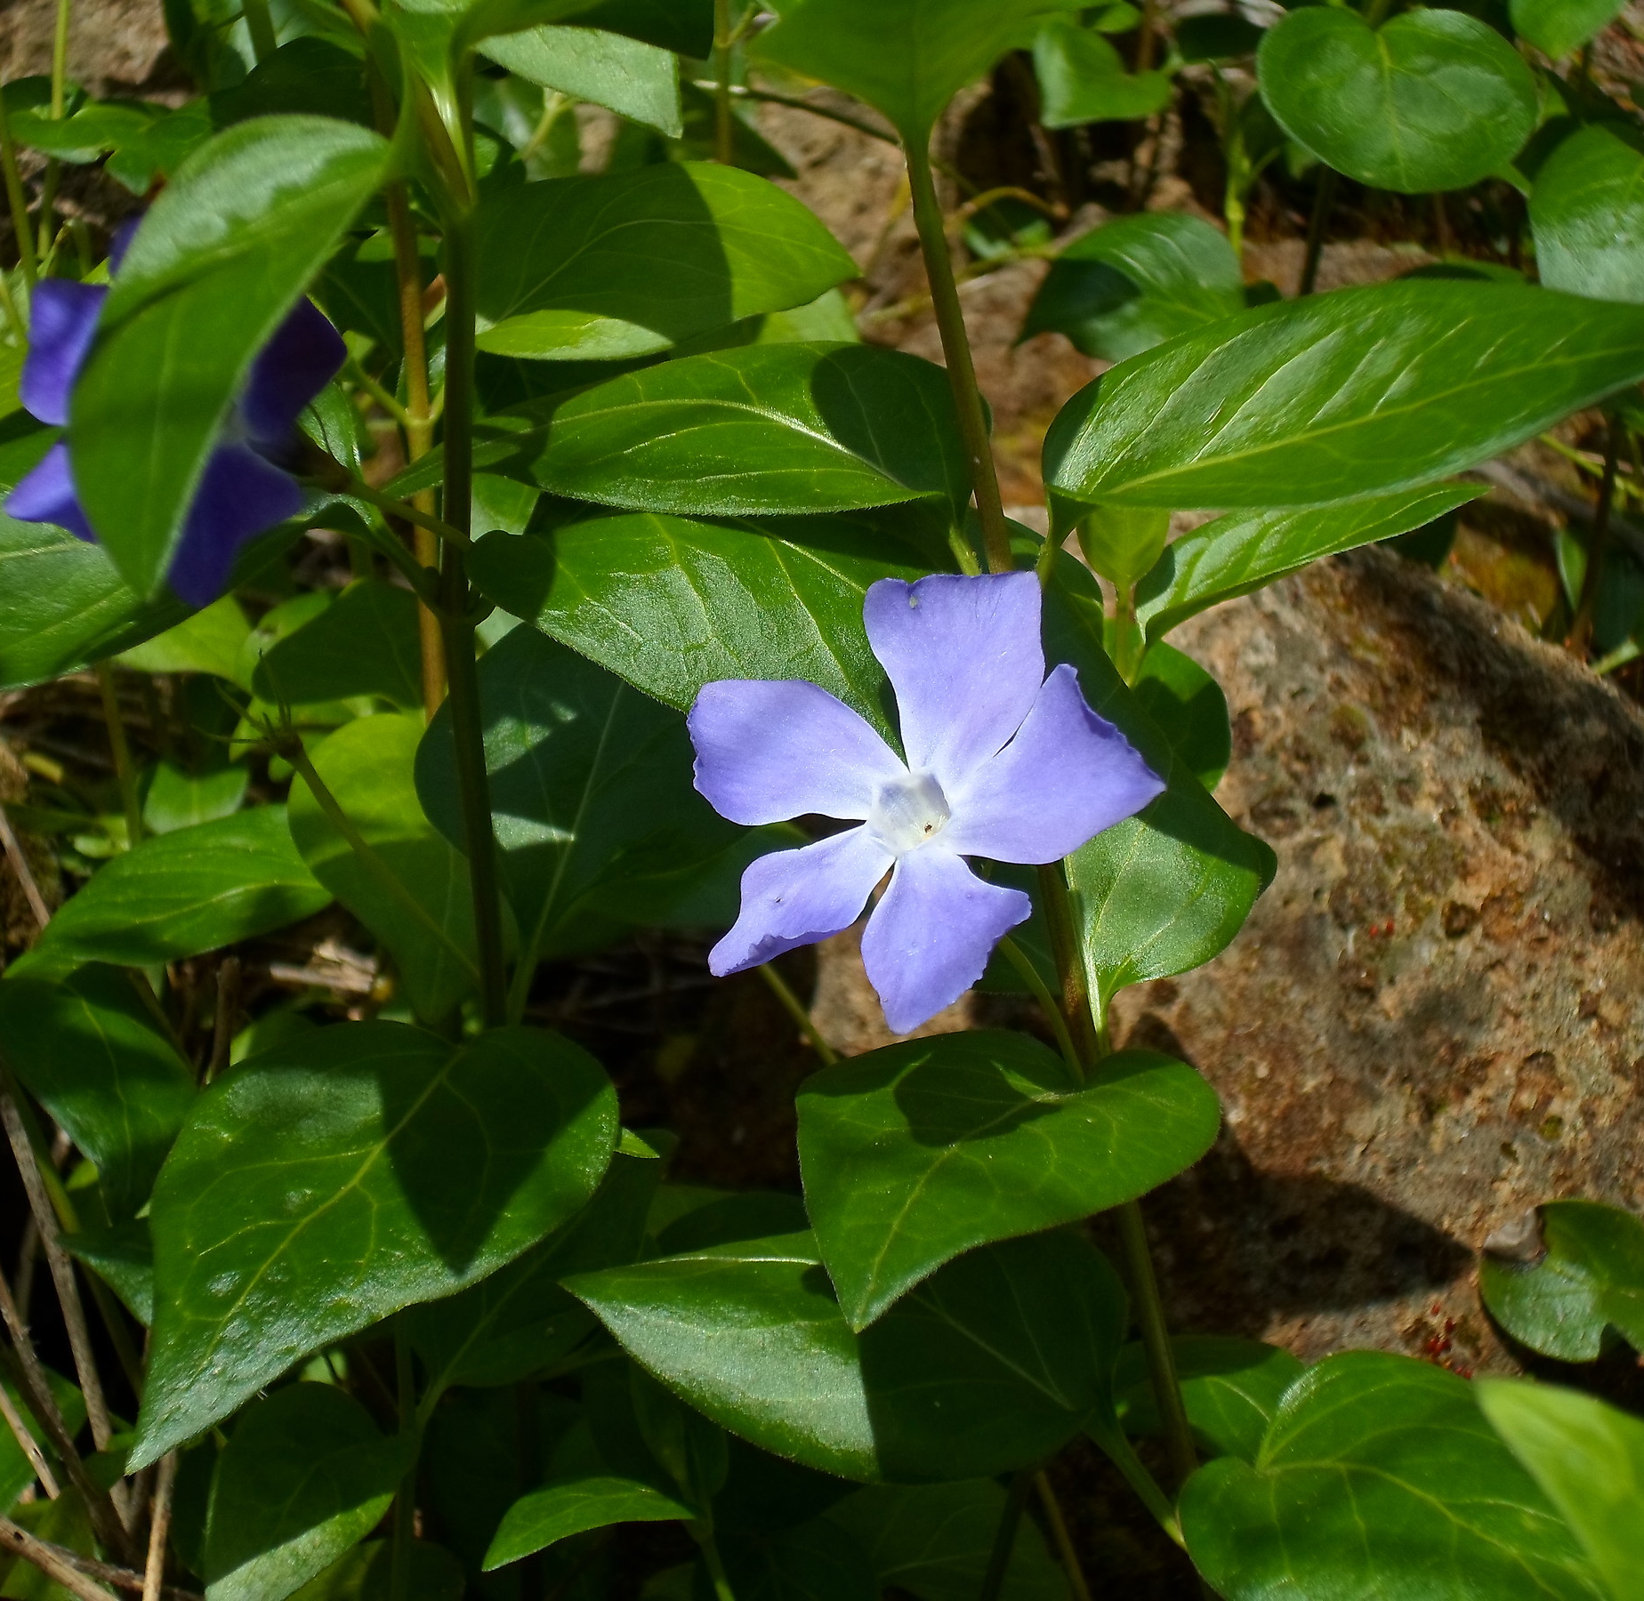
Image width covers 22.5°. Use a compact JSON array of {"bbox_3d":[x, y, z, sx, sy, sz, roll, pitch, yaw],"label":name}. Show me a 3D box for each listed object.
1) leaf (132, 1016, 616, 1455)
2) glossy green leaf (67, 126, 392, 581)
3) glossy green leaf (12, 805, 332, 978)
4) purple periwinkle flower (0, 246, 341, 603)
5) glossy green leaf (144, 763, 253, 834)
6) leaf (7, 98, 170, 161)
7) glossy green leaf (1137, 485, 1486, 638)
[{"bbox_3d":[-0.049,0.043,0.407,0.041,0.011,0.059,25,63,21],"label":"leaf"},{"bbox_3d":[-0.058,-0.043,0.395,0.021,0.011,0.049,16,68,35],"label":"glossy green leaf"},{"bbox_3d":[-0.077,0.011,0.495,0.044,0.009,0.023,-13,39,-9],"label":"glossy green leaf"},{"bbox_3d":[-0.072,-0.043,0.465,0.042,0.042,0.018,25,1,33],"label":"purple periwinkle flower"},{"bbox_3d":[-0.083,0.001,0.550,0.014,0.005,0.015,-5,60,-3],"label":"glossy green leaf"},{"bbox_3d":[-0.108,-0.098,0.611,0.025,0.008,0.023,-5,32,-7],"label":"leaf"},{"bbox_3d":[0.050,-0.027,0.444,0.044,0.006,0.015,-23,35,-18],"label":"glossy green leaf"}]

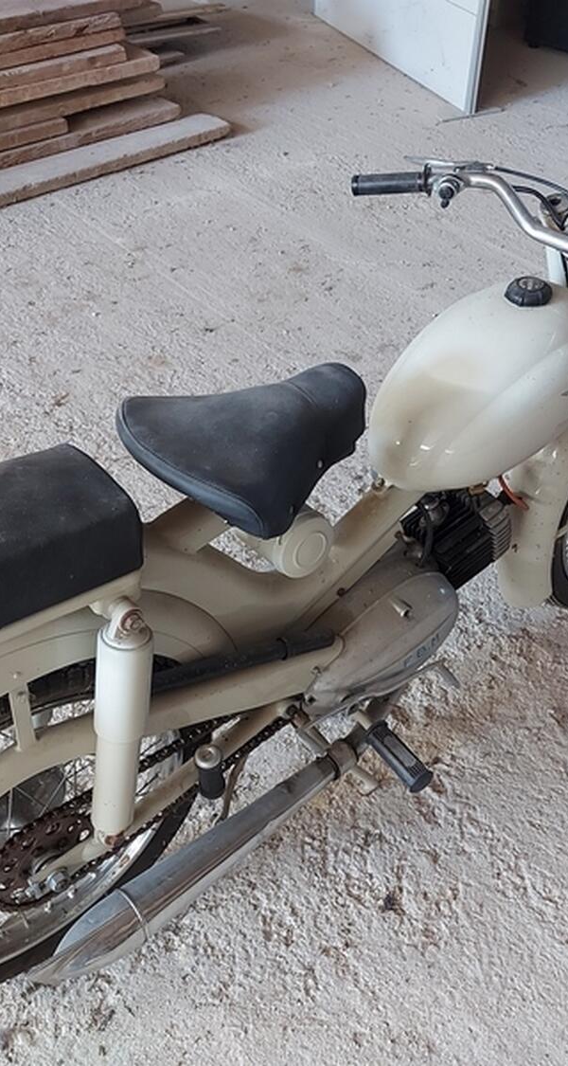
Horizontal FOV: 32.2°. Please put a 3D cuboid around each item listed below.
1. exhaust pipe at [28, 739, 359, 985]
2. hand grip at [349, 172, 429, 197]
[{"bbox_3d":[-0.096,0.420,1.280,0.490,0.076,0.072,-29,48,-27],"label":"exhaust pipe"},{"bbox_3d":[0.154,-0.506,1.425,0.110,0.031,0.031,7,39,21],"label":"hand grip"}]

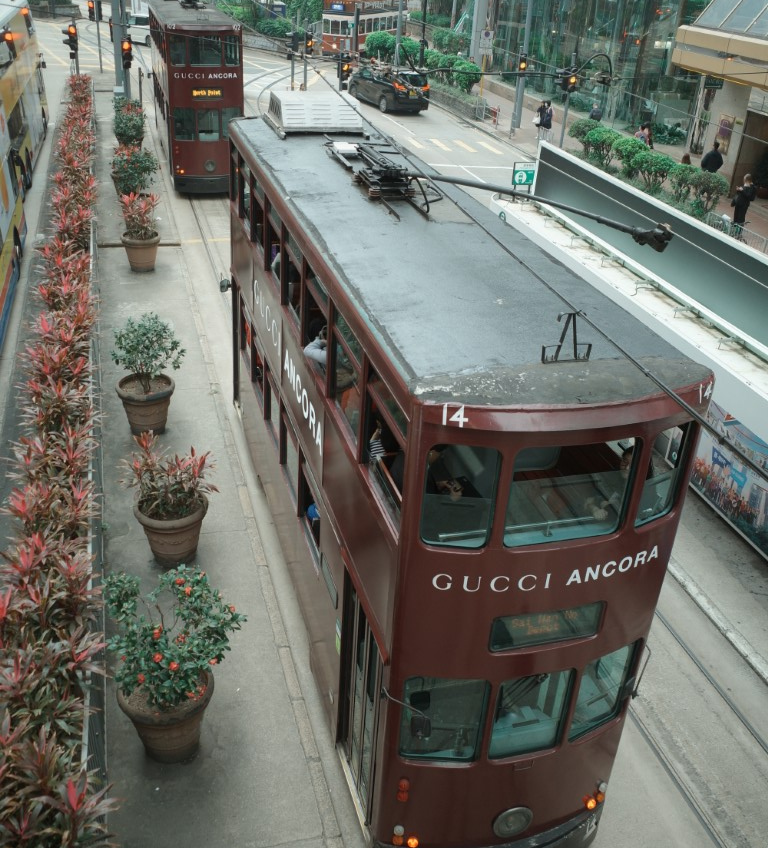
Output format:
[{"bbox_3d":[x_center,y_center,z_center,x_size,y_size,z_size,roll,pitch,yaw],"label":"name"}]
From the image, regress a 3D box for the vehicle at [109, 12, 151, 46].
[{"bbox_3d":[-14.601,-24.724,56.348,4.600,1.780,1.850,11,29,13],"label":"vehicle"}]

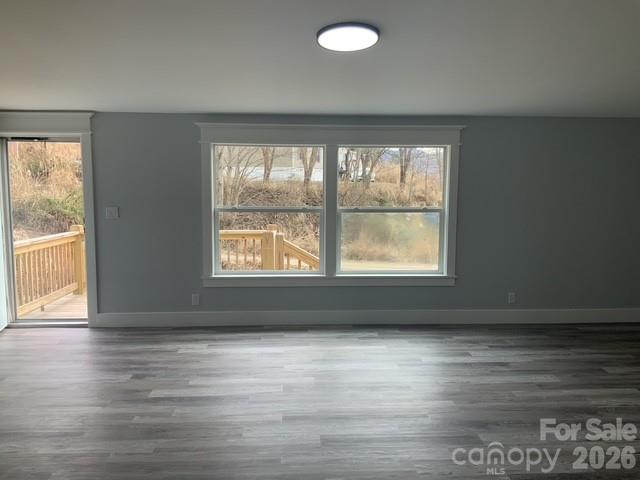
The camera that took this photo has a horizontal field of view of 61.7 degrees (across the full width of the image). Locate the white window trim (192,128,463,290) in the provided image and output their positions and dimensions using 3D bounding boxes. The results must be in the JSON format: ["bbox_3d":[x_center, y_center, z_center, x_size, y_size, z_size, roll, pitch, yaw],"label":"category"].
[{"bbox_3d":[0.124,-0.347,5.628,2.701,1.676,0.110,0,6,-3],"label":"white window trim"}]

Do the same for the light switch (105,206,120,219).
[{"bbox_3d":[-2.128,-0.276,5.493,0.122,0.118,0.014,0,6,-3],"label":"light switch"}]

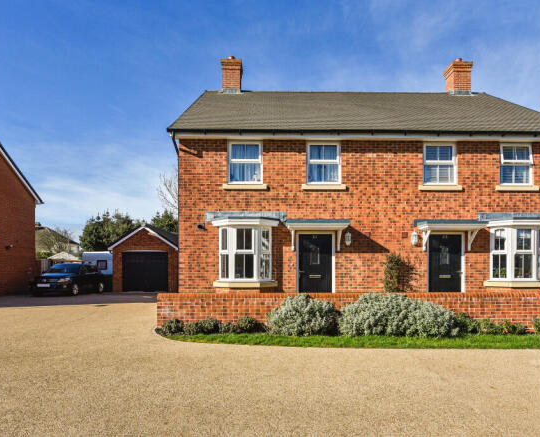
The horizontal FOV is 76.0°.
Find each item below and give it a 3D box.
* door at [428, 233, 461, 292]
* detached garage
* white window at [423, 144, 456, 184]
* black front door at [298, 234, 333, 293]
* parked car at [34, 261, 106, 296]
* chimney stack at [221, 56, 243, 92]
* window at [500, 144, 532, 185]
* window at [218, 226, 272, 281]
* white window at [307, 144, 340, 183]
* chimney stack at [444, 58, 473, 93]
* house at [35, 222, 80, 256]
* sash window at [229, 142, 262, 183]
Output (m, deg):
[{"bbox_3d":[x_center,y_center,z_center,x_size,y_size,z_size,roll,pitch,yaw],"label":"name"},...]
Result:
[{"bbox_3d":[4.760,1.460,9.360,0.930,2.070,0.100,0,-2,-1],"label":"door"},{"bbox_3d":[-6.790,2.280,21.800,3.750,3.550,6.200,0,-2,0],"label":"detached garage"},{"bbox_3d":[4.650,-1.483,9.450,0.920,1.120,0.110,0,0,-1],"label":"white window"},{"bbox_3d":[1.260,1.420,9.430,0.950,2.050,0.100,0,0,-1],"label":"black front door"},{"bbox_3d":[-10.030,3.060,17.600,1.830,1.630,4.400,0,-2,0],"label":"parked car"},{"bbox_3d":[-1.490,-5.630,13.450,0.770,1.380,0.770,0,0,-1],"label":"chimney stack"},{"bbox_3d":[6.710,-1.470,9.400,0.920,1.170,0.100,0,-2,-1],"label":"window"},{"bbox_3d":[-0.670,0.930,9.130,1.450,1.420,0.420,0,0,-1],"label":"window"},{"bbox_3d":[1.475,-1.497,9.400,0.920,1.120,0.110,0,0,-1],"label":"white window"},{"bbox_3d":[7.470,-5.600,13.600,0.770,1.380,0.770,0,0,-1],"label":"chimney stack"},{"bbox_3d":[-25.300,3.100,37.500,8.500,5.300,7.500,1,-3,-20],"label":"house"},{"bbox_3d":[-0.644,-1.490,9.260,0.920,1.170,0.100,0,-2,-1],"label":"sash window"}]

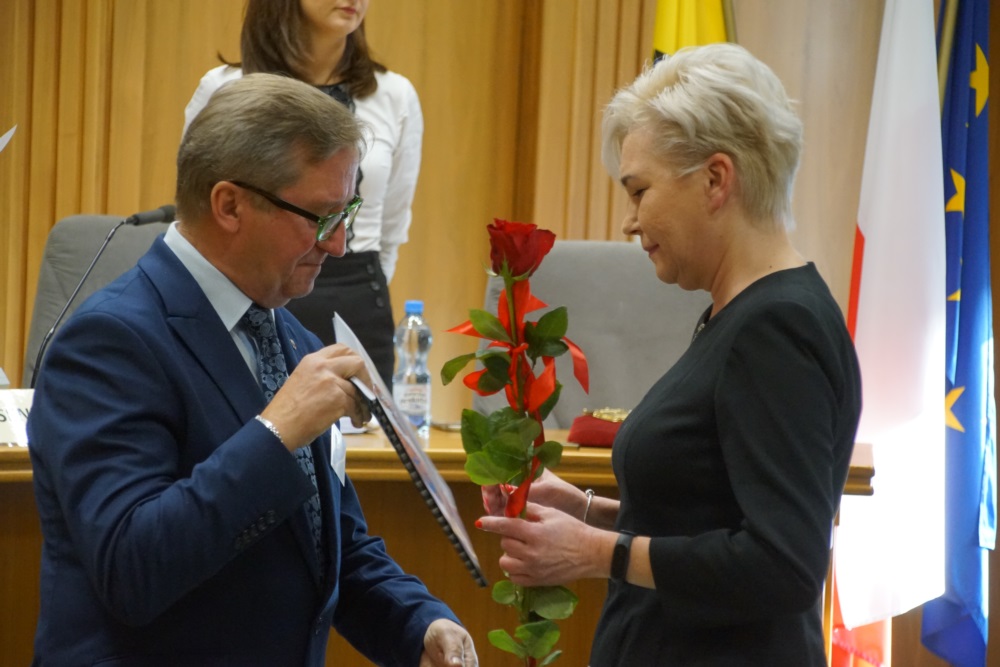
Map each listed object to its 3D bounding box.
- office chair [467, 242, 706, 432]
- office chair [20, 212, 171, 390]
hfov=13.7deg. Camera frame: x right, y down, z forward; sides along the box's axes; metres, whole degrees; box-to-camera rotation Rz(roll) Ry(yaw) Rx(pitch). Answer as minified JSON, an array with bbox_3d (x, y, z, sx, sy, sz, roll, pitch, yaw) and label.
[{"bbox_3d":[0.200,0.380,7.600,0.620,1.120,0.660,0,2,4],"label":"office chair"},{"bbox_3d":[-0.619,0.384,7.200,0.620,1.150,0.640,2,5,-3],"label":"office chair"}]

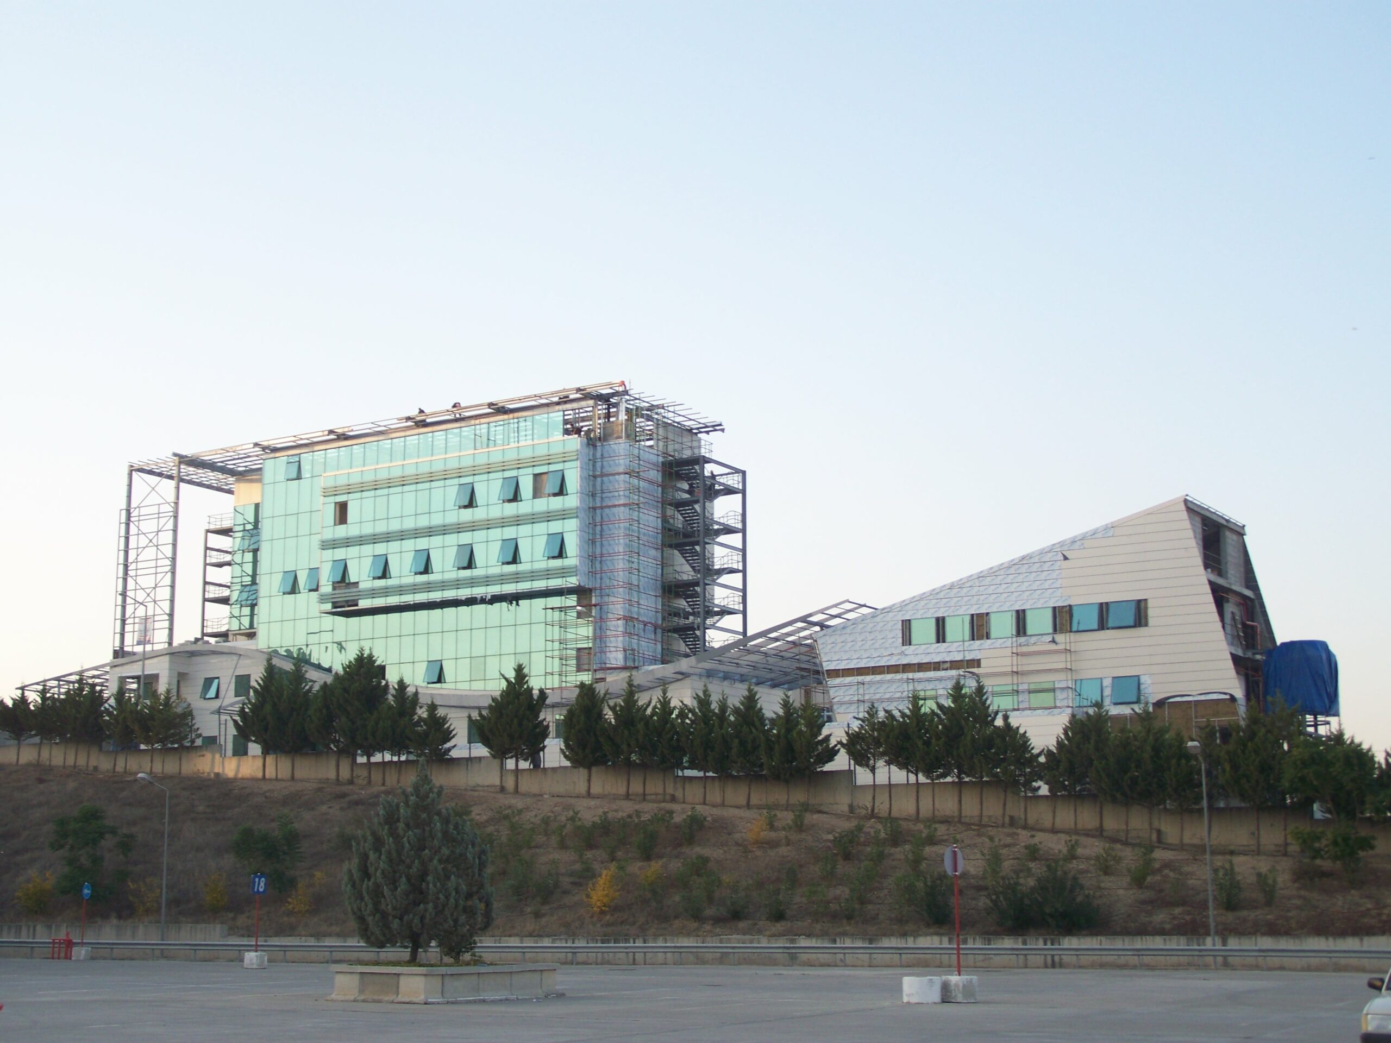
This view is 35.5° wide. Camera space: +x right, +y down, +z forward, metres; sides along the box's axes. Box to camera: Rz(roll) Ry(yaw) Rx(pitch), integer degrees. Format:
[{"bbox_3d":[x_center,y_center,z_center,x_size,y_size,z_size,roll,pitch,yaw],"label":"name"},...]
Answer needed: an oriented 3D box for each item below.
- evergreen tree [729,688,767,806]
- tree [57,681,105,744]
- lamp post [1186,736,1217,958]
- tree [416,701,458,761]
[{"bbox_3d":[2.207,9.383,90.860,1.729,5.176,1.729,0,-10,0],"label":"evergreen tree"},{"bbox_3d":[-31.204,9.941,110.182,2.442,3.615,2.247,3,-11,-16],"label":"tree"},{"bbox_3d":[16.638,10.852,70.671,0.400,7.242,2.100,-4,-11,21],"label":"lamp post"},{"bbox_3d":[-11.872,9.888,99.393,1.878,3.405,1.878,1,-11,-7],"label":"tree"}]

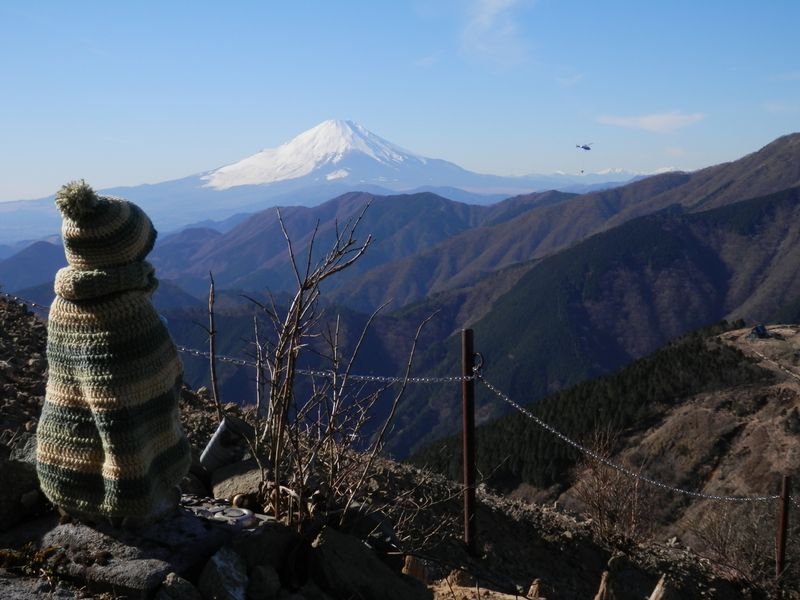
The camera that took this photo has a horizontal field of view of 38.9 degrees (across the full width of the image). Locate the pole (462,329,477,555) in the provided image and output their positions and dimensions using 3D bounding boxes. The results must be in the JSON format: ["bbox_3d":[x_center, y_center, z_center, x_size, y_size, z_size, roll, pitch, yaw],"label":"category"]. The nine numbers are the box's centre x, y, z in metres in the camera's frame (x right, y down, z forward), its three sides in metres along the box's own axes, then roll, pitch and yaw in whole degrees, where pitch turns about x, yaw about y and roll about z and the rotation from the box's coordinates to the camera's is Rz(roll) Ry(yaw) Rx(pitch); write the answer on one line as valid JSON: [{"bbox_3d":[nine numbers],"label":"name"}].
[{"bbox_3d":[0.290,0.594,4.750,0.050,0.950,0.050,0,6,0],"label":"pole"}]

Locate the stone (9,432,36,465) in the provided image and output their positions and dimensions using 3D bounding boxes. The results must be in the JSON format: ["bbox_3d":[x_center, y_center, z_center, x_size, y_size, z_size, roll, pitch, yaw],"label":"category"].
[{"bbox_3d":[-0.580,0.230,1.750,0.050,0.045,0.050,0,6,0],"label":"stone"}]

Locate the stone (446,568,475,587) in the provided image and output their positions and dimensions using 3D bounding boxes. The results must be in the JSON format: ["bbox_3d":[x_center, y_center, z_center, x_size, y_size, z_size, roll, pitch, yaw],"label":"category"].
[{"bbox_3d":[0.224,1.029,4.200,0.105,0.065,0.090,0,6,0],"label":"stone"}]

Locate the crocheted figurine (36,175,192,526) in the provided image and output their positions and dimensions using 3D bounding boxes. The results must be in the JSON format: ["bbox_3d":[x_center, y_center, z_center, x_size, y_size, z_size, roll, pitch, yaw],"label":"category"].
[{"bbox_3d":[-0.374,0.066,1.480,0.185,0.425,0.195,-6,8,-45],"label":"crocheted figurine"}]

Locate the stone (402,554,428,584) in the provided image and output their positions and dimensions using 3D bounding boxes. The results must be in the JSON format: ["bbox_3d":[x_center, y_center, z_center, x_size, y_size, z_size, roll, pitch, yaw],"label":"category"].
[{"bbox_3d":[0.056,0.976,4.100,0.092,0.100,0.085,0,6,0],"label":"stone"}]

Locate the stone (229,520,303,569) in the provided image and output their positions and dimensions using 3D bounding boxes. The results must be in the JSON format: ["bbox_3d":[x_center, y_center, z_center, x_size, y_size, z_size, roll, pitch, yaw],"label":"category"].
[{"bbox_3d":[-0.172,0.313,1.450,0.088,0.058,0.080,0,6,0],"label":"stone"}]

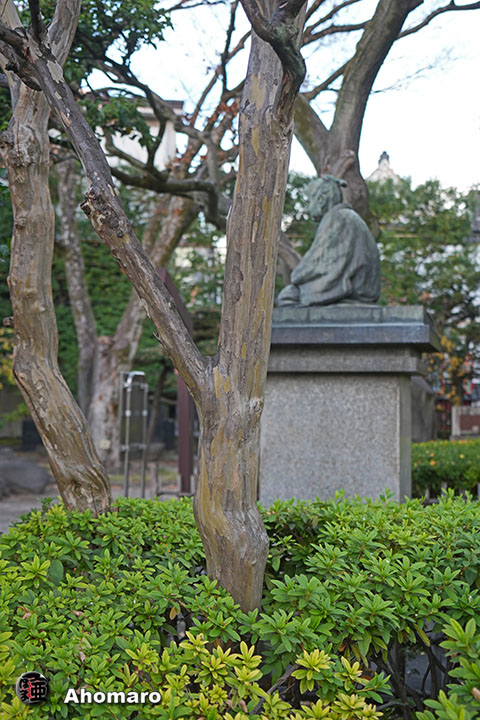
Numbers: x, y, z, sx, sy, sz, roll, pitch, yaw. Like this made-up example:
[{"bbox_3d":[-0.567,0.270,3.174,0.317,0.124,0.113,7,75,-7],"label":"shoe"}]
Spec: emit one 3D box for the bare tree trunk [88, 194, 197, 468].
[{"bbox_3d":[-1.411,-0.412,13.600,1.550,3.970,0.850,0,-1,0],"label":"bare tree trunk"}]

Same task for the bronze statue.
[{"bbox_3d":[0.581,-0.776,6.100,0.670,0.845,0.620,0,-1,15],"label":"bronze statue"}]

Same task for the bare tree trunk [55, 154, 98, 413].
[{"bbox_3d":[-2.435,-0.931,14.000,0.650,4.200,0.500,0,-1,0],"label":"bare tree trunk"}]

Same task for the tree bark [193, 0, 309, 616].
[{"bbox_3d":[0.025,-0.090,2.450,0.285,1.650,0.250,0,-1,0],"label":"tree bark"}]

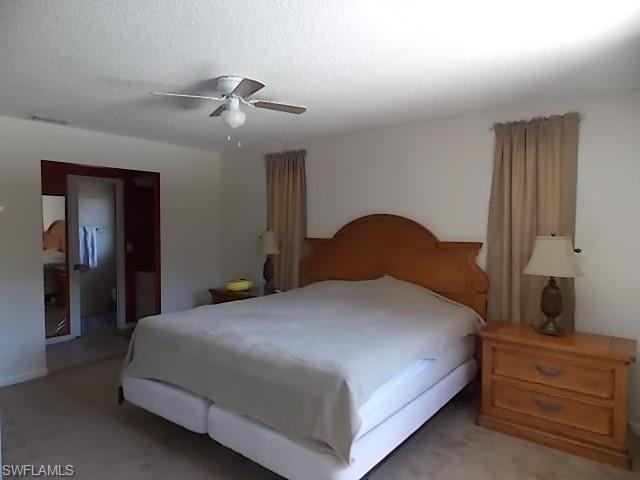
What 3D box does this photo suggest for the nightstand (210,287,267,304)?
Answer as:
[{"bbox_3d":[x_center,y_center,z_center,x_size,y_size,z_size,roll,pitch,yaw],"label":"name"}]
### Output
[{"bbox_3d":[-0.846,0.952,5.010,0.930,0.700,0.450,2,3,38],"label":"nightstand"}]

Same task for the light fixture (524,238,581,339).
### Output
[{"bbox_3d":[1.669,0.316,3.069,0.370,0.724,0.300,2,3,38],"label":"light fixture"}]

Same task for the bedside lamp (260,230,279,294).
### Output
[{"bbox_3d":[-0.587,0.244,4.849,0.340,0.727,0.280,2,3,38],"label":"bedside lamp"}]

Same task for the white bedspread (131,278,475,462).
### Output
[{"bbox_3d":[-0.049,0.686,3.318,2.030,0.620,2.050,2,3,38],"label":"white bedspread"}]

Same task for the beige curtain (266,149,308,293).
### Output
[{"bbox_3d":[-0.393,0.088,4.919,0.610,2.175,0.120,2,3,38],"label":"beige curtain"}]

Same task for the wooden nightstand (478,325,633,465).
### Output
[{"bbox_3d":[1.658,1.030,3.021,0.937,0.700,0.450,2,3,38],"label":"wooden nightstand"}]

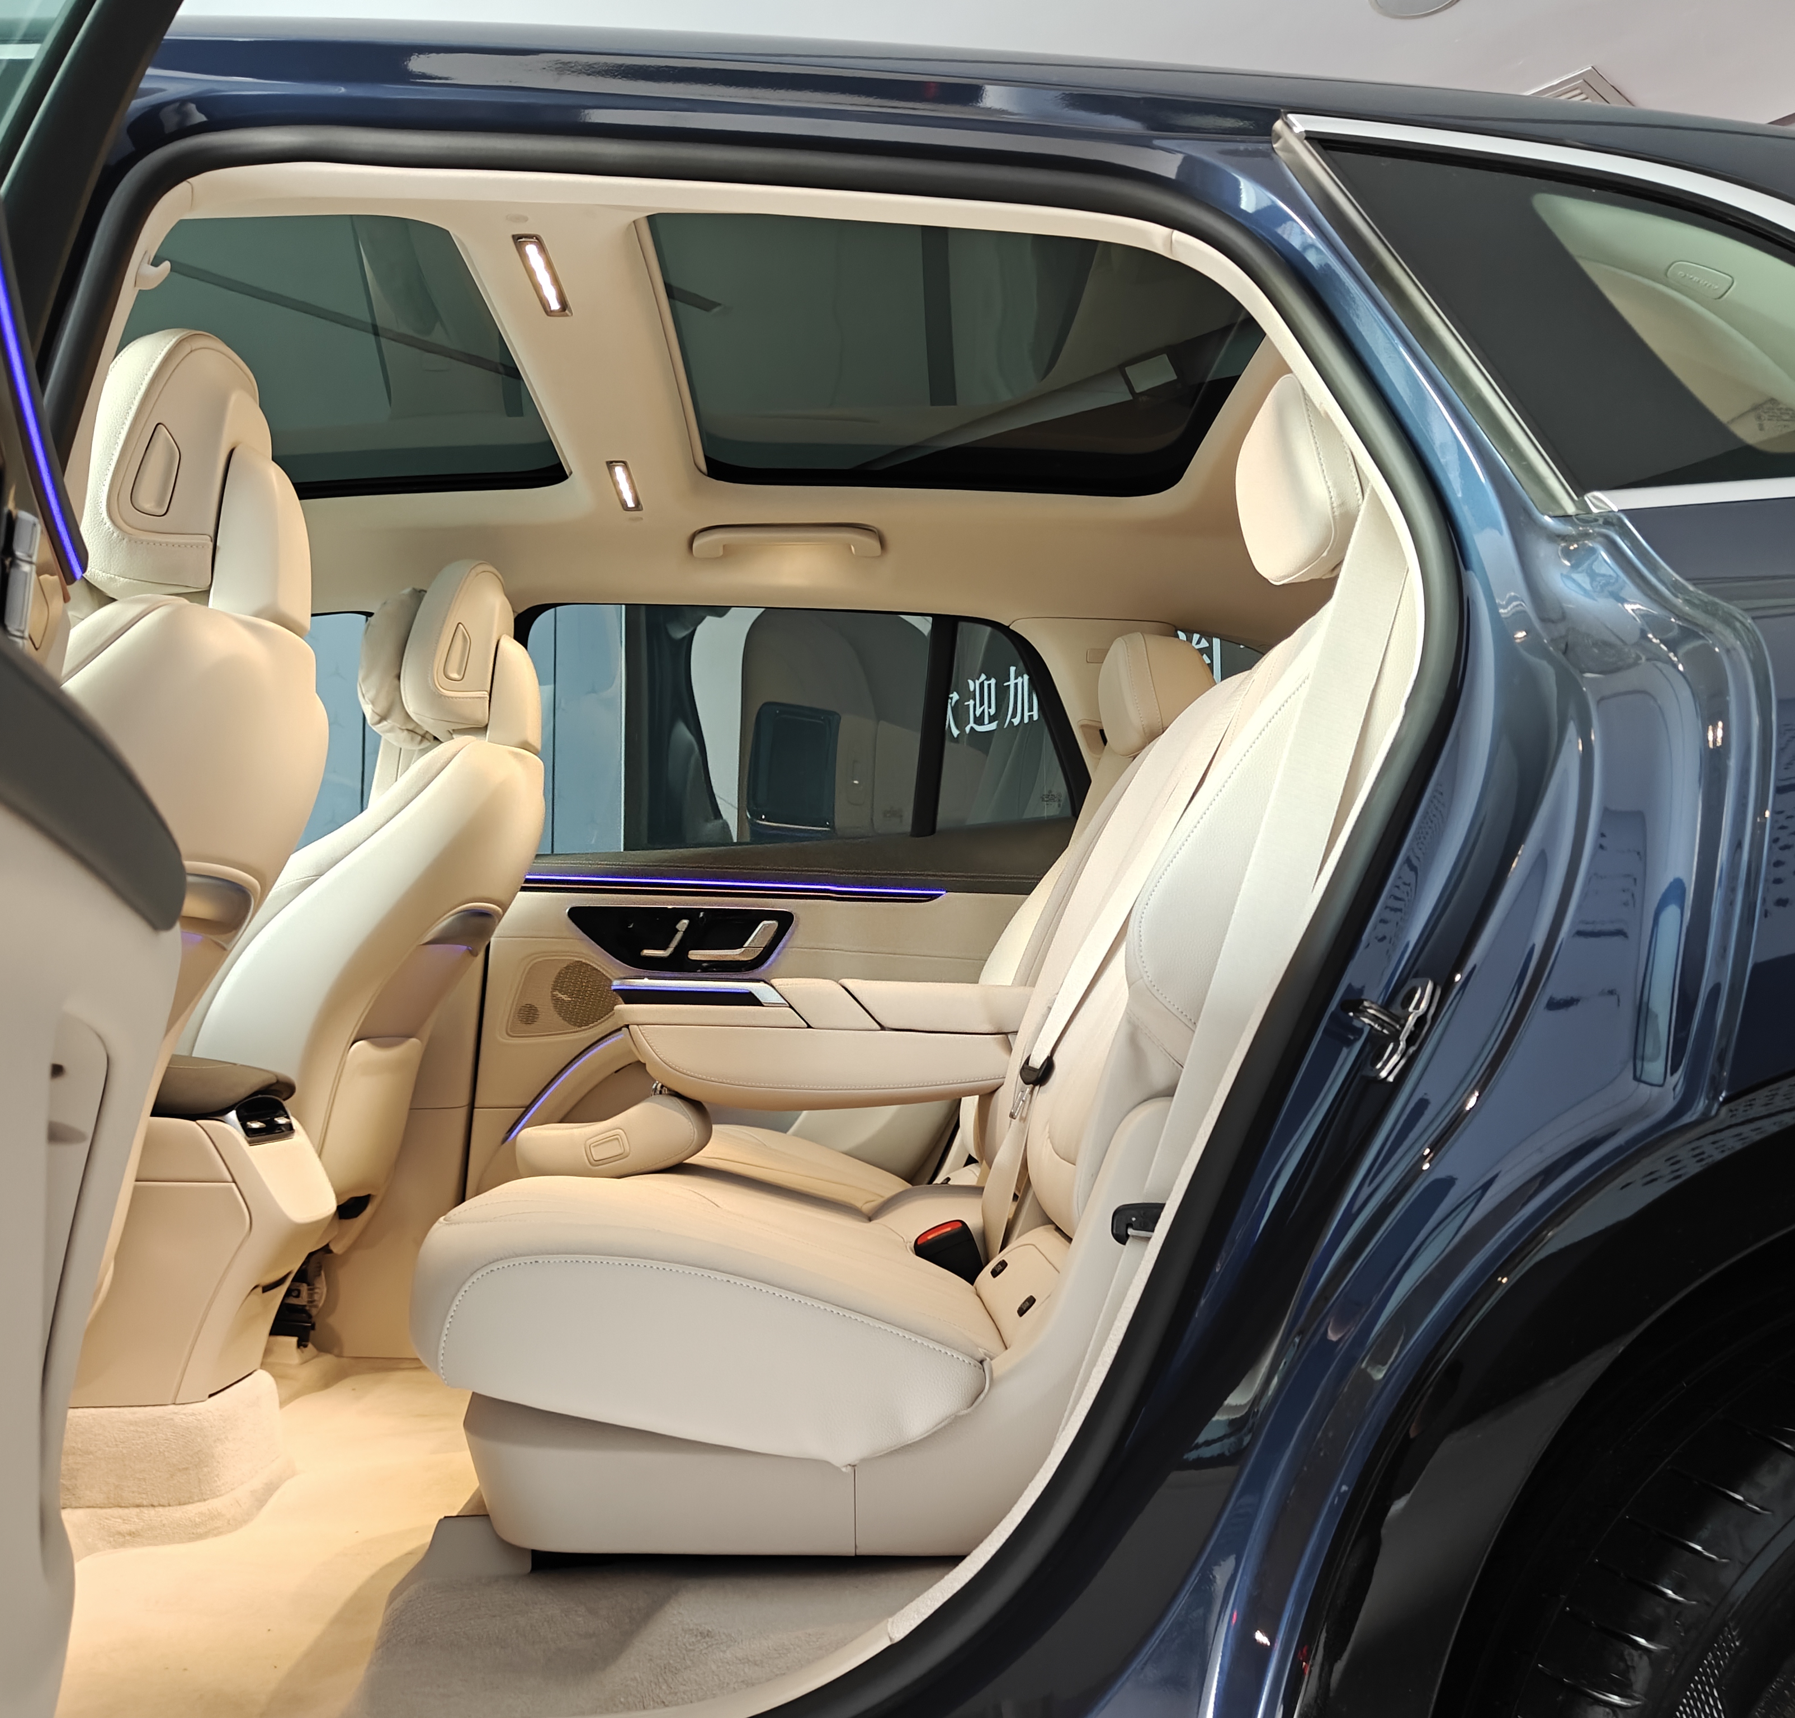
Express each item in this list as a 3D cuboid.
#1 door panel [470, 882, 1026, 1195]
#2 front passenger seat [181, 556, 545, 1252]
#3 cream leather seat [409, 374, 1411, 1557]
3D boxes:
[{"bbox_3d":[-0.191,0.312,2.418,0.890,0.580,0.160,0,-4,-3],"label":"door panel"},{"bbox_3d":[-0.891,0.109,2.061,0.850,1.020,0.540,0,-4,-3],"label":"front passenger seat"},{"bbox_3d":[0.023,0.046,1.378,0.840,0.940,0.570,0,-4,-3],"label":"cream leather seat"}]

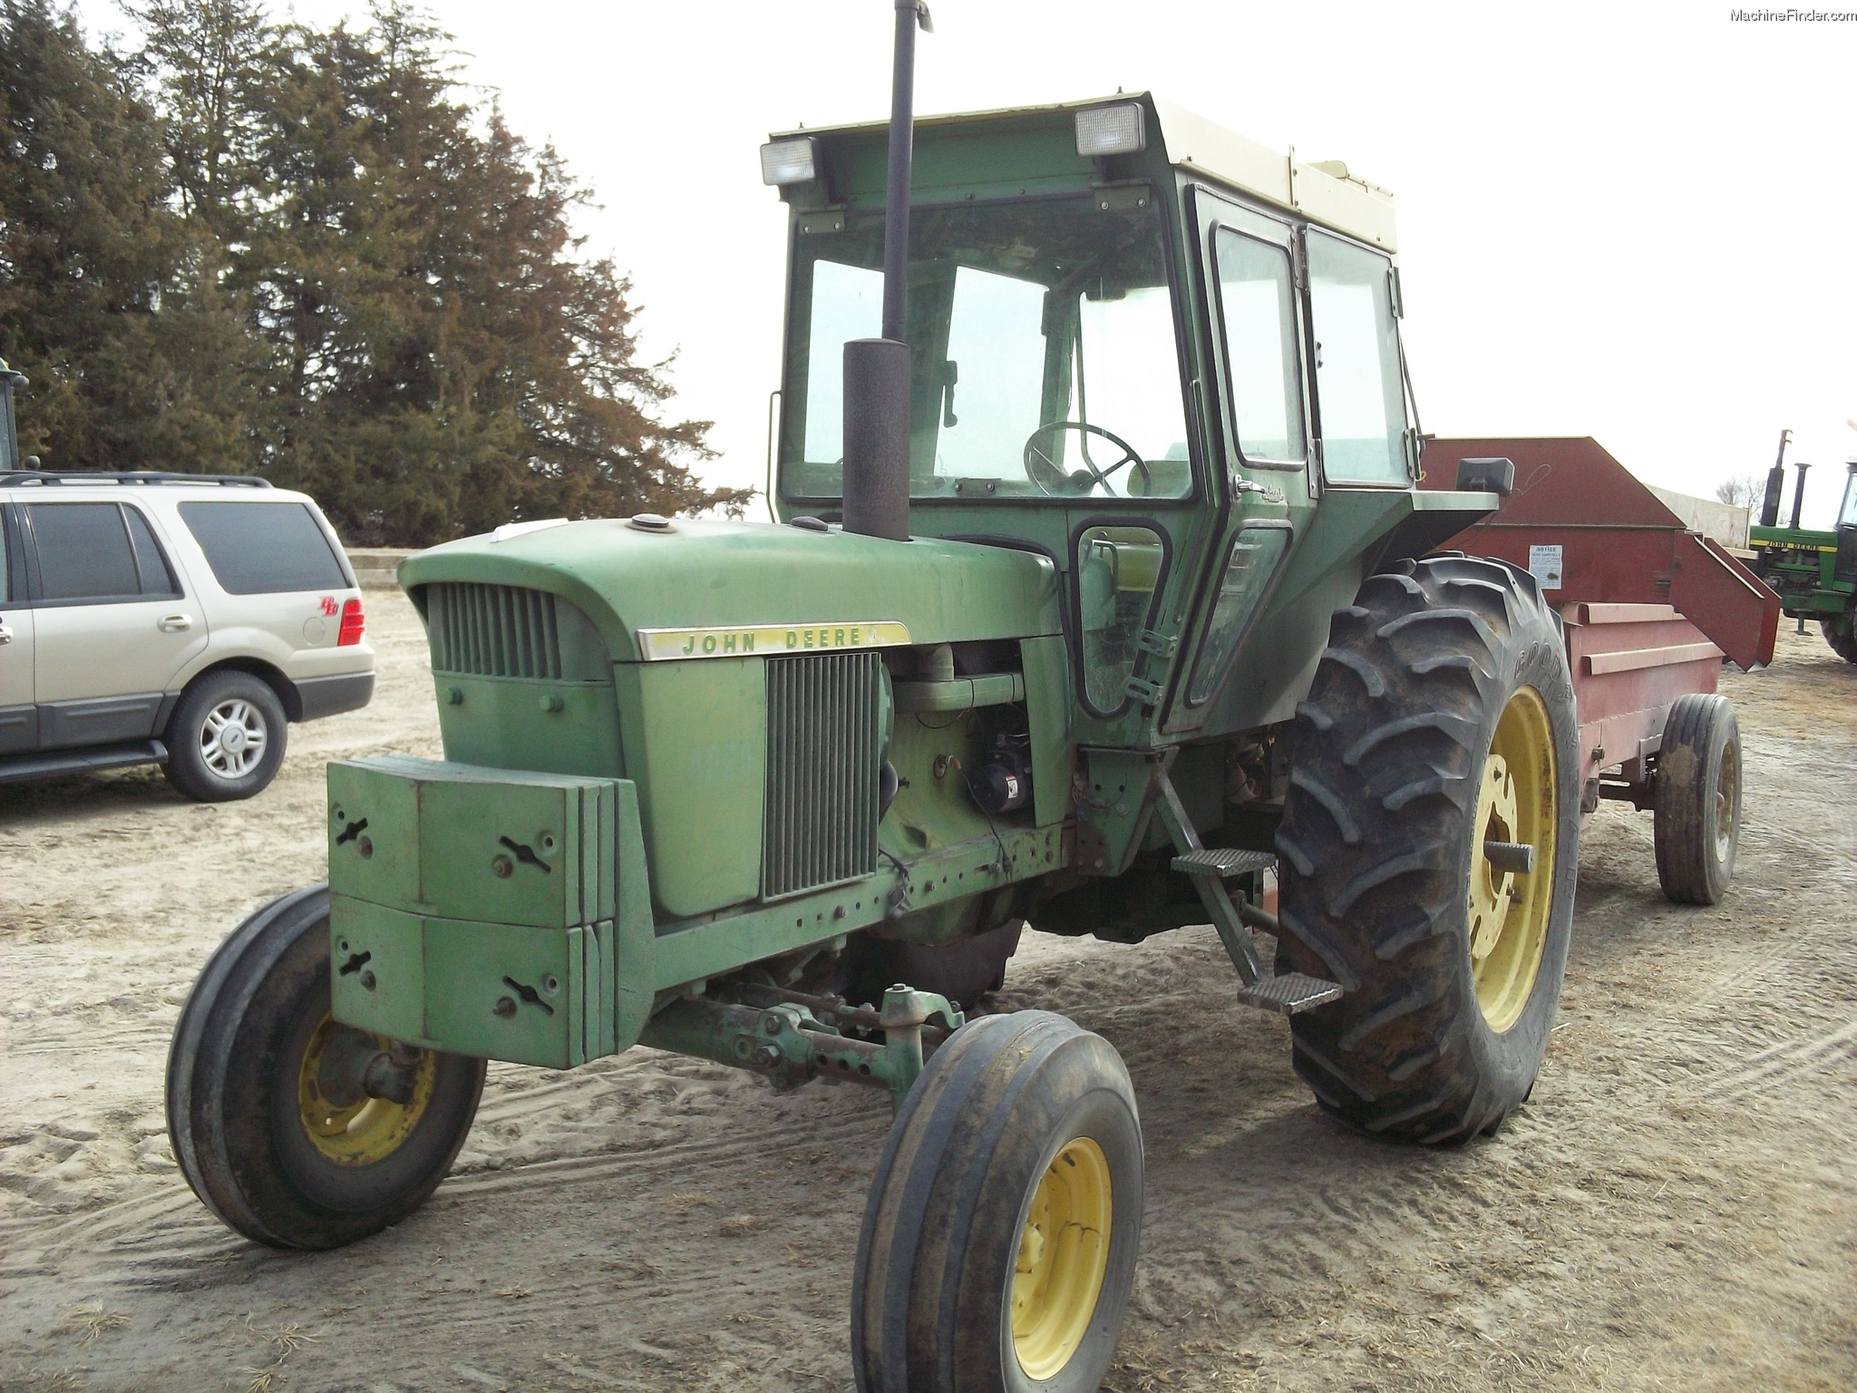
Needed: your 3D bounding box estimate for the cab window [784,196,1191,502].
[{"bbox_3d":[0.131,-0.923,5.511,1.245,0.775,0.060,3,7,30],"label":"cab window"}]

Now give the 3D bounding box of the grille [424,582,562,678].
[{"bbox_3d":[-0.830,-0.128,3.924,0.325,0.185,0.045,3,13,30],"label":"grille"}]

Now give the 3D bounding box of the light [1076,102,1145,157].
[{"bbox_3d":[0.454,-1.412,5.083,0.162,0.113,0.080,3,13,30],"label":"light"}]

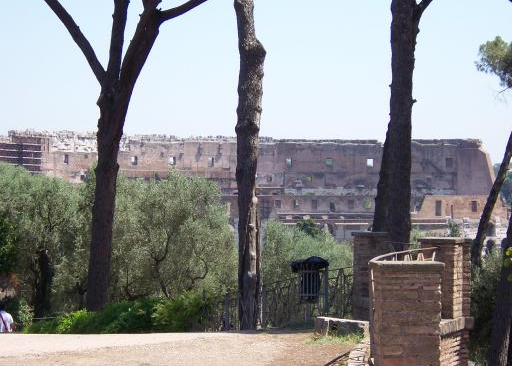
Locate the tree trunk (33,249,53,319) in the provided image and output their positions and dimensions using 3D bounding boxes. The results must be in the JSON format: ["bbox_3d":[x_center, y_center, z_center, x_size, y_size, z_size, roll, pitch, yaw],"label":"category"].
[{"bbox_3d":[-5.200,2.450,36.000,0.480,1.750,0.480,0,-1,0],"label":"tree trunk"}]

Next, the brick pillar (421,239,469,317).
[{"bbox_3d":[2.140,1.080,16.650,0.500,0.900,0.480,0,-1,23],"label":"brick pillar"}]

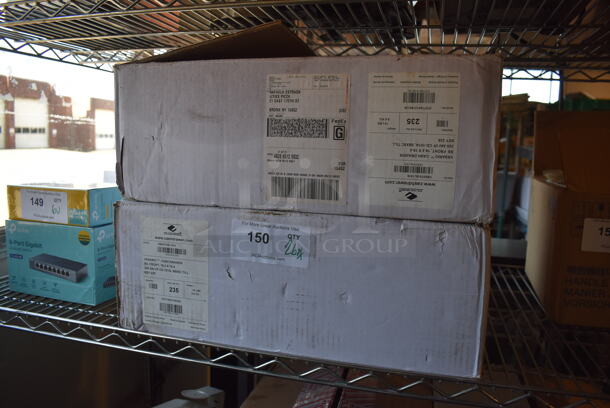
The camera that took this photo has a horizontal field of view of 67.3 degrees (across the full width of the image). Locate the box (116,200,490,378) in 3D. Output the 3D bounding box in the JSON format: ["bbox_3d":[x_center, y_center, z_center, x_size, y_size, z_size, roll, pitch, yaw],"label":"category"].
[{"bbox_3d":[0.032,0.073,0.816,0.483,0.182,0.475,3,7,15],"label":"box"}]

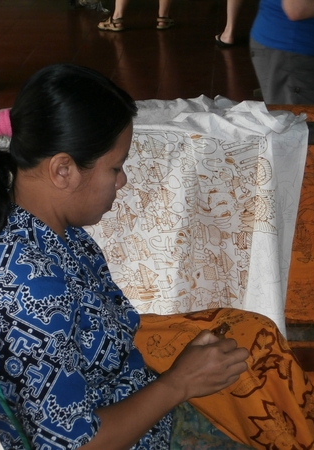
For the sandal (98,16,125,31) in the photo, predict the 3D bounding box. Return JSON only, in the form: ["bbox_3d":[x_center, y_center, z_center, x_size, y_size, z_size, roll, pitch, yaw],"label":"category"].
[{"bbox_3d":[-0.334,-1.489,8.680,0.245,0.092,0.092,13,24,35],"label":"sandal"}]

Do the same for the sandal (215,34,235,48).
[{"bbox_3d":[0.468,-1.266,8.044,0.092,0.058,0.250,-9,21,-21],"label":"sandal"}]

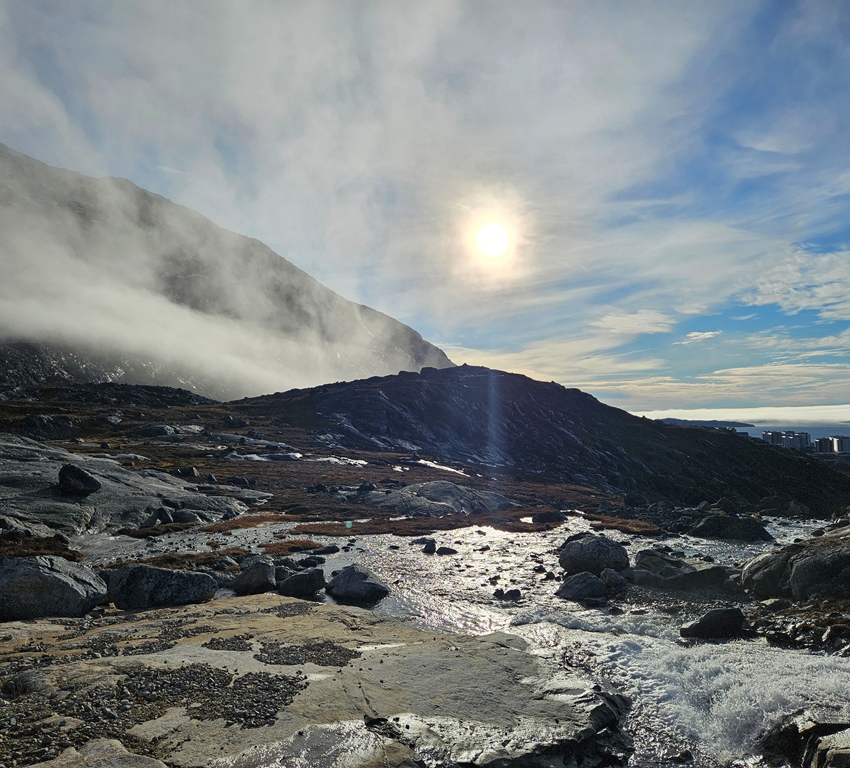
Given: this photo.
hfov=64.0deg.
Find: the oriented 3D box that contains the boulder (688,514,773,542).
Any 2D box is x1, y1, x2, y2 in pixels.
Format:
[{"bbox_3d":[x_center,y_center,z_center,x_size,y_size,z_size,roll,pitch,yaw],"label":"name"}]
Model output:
[{"bbox_3d":[5.680,2.670,12.700,1.480,0.440,0.950,0,-3,-3],"label":"boulder"}]

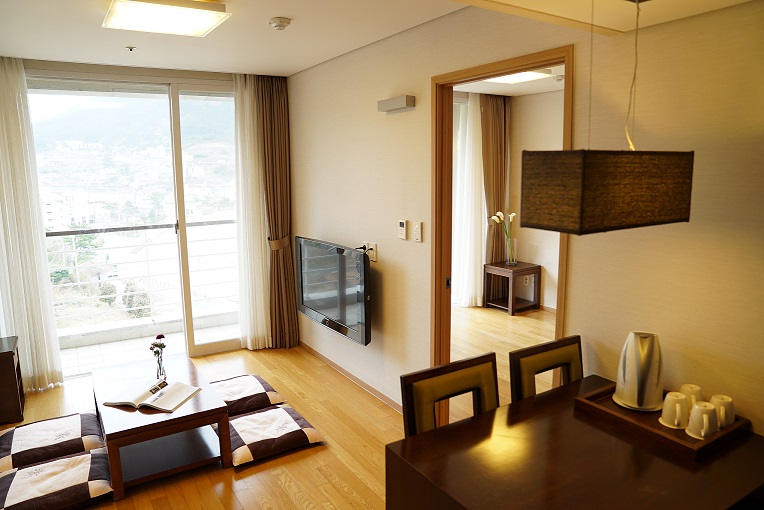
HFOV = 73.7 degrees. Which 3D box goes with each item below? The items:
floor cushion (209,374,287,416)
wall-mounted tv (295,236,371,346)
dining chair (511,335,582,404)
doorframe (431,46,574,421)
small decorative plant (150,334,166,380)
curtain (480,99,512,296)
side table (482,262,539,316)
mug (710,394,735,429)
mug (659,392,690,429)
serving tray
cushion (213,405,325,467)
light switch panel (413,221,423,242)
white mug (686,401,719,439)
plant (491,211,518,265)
[{"bbox_3d":[-1.016,0.984,3.558,0.508,0.086,0.543,-7,11,-32],"label":"floor cushion"},{"bbox_3d":[-0.354,0.214,3.666,0.090,0.600,1.040,-7,11,-32],"label":"wall-mounted tv"},{"bbox_3d":[0.768,0.821,1.833,0.413,0.931,0.528,-7,11,-32],"label":"dining chair"},{"bbox_3d":[0.560,0.125,2.520,0.140,2.040,0.885,-7,11,-32],"label":"doorframe"},{"bbox_3d":[-1.356,0.627,3.084,0.091,0.277,0.091,-7,11,-32],"label":"small decorative plant"},{"bbox_3d":[1.337,-0.609,5.929,0.423,2.375,0.151,-7,11,-32],"label":"curtain"},{"bbox_3d":[1.494,0.370,5.811,0.498,0.478,0.453,-7,11,-32],"label":"side table"},{"bbox_3d":[1.059,0.493,1.588,0.087,0.085,0.103,3,10,21],"label":"mug"},{"bbox_3d":[0.927,0.491,1.607,0.087,0.087,0.103,3,10,21],"label":"mug"},{"bbox_3d":[0.907,0.522,1.670,0.315,0.043,0.396,-7,11,-32],"label":"serving tray"},{"bbox_3d":[-0.702,1.061,3.072,0.503,0.086,0.523,-7,11,-32],"label":"cushion"},{"bbox_3d":[0.201,-0.131,2.921,0.015,0.117,0.070,-7,11,-32],"label":"light switch panel"},{"bbox_3d":[0.975,0.501,1.542,0.087,0.087,0.103,3,10,21],"label":"white mug"},{"bbox_3d":[1.446,-0.182,5.900,0.241,0.584,0.191,-7,11,-32],"label":"plant"}]

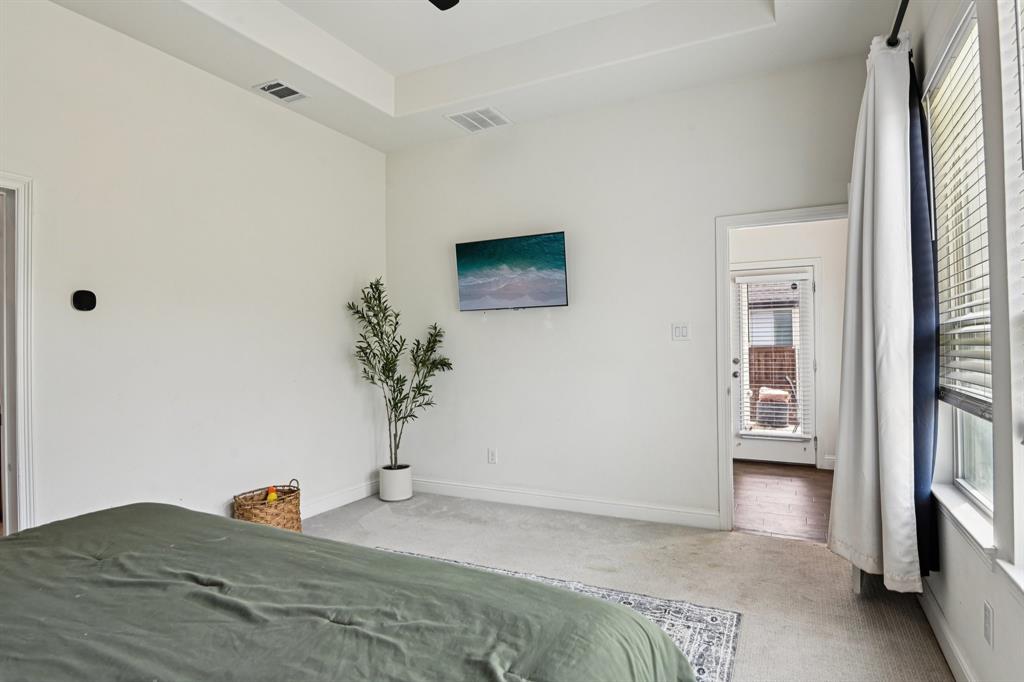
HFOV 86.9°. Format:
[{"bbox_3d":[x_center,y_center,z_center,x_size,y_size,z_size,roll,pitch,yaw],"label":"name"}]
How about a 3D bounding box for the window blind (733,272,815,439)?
[{"bbox_3d":[2.714,0.163,5.633,0.720,1.700,0.060,-1,-1,28],"label":"window blind"}]

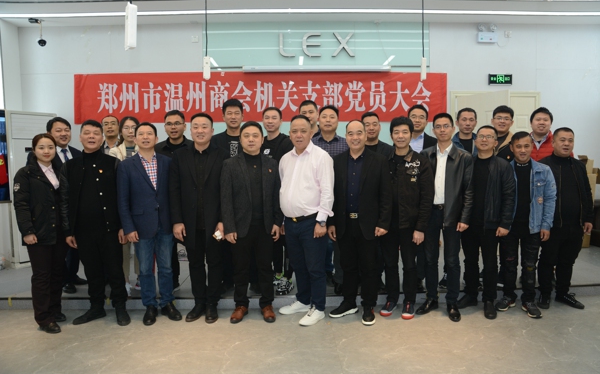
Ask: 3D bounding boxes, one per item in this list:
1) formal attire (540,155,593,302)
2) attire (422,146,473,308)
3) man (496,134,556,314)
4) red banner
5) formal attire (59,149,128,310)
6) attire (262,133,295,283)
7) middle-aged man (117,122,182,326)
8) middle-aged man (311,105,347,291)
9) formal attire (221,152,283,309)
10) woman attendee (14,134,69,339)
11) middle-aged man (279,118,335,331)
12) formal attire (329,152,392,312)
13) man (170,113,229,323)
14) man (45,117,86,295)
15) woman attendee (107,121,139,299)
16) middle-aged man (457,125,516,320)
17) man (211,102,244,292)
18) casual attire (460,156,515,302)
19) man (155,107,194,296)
[{"bbox_3d":[2.464,0.385,3.698,0.500,1.385,0.310,2,5,27],"label":"formal attire"},{"bbox_3d":[1.238,0.323,3.358,0.480,1.356,0.310,0,2,32],"label":"attire"},{"bbox_3d":[2.019,0.331,3.581,0.500,1.642,0.340,3,6,36],"label":"man"},{"bbox_3d":[-0.531,-1.213,5.450,5.060,0.680,0.030,-1,5,-2],"label":"red banner"},{"bbox_3d":[-1.791,0.362,3.437,0.550,1.347,0.330,-2,5,-24],"label":"formal attire"},{"bbox_3d":[-0.238,0.220,3.880,0.470,1.467,0.290,-1,5,-5],"label":"attire"},{"bbox_3d":[-1.289,0.291,3.404,0.540,1.673,0.350,-1,2,-20],"label":"middle-aged man"},{"bbox_3d":[0.284,0.121,3.852,0.500,1.788,0.320,0,5,3],"label":"middle-aged man"},{"bbox_3d":[-0.407,0.361,3.357,0.520,1.314,0.310,-1,2,-8],"label":"formal attire"},{"bbox_3d":[-2.123,0.371,3.285,0.460,1.609,0.340,-4,6,-43],"label":"woman attendee"},{"bbox_3d":[0.064,0.283,3.411,0.490,1.765,0.380,2,5,28],"label":"middle-aged man"},{"bbox_3d":[0.507,0.362,3.437,0.560,1.347,0.320,1,5,16],"label":"formal attire"},{"bbox_3d":[-0.850,0.252,3.385,0.520,1.739,0.350,-1,2,-12],"label":"man"},{"bbox_3d":[-2.334,0.181,3.914,0.500,1.703,0.330,-3,5,-27],"label":"man"},{"bbox_3d":[-1.658,0.171,3.890,0.440,1.714,0.310,-2,5,-18],"label":"woman attendee"},{"bbox_3d":[1.627,0.300,3.489,0.500,1.658,0.320,2,6,30],"label":"middle-aged man"},{"bbox_3d":[-0.649,0.088,3.906,0.500,1.857,0.330,-1,5,-7],"label":"man"},{"bbox_3d":[1.585,0.354,3.381,0.490,1.239,0.300,0,2,33],"label":"casual attire"},{"bbox_3d":[-1.235,0.128,3.937,0.500,1.761,0.320,-1,5,-15],"label":"man"}]

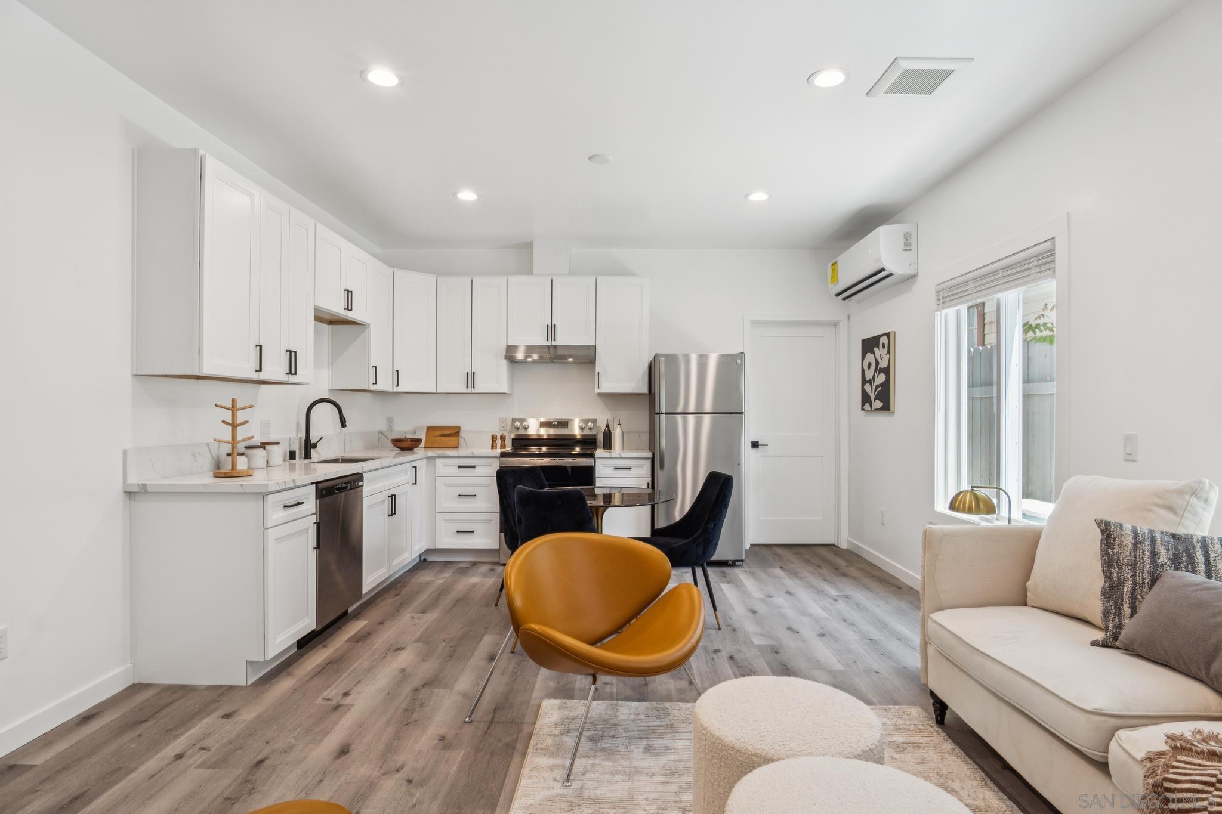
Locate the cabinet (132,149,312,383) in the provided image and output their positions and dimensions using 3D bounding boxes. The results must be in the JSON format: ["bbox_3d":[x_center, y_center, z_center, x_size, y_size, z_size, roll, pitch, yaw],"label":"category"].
[{"bbox_3d":[-1.983,-0.647,3.247,0.326,1.011,1.003,0,0,1],"label":"cabinet"}]

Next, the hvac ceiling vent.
[{"bbox_3d":[1.355,-1.446,2.708,0.320,0.022,0.320,0,0,1],"label":"hvac ceiling vent"}]

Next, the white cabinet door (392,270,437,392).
[{"bbox_3d":[-1.652,-0.631,5.160,0.392,1.001,0.030,1,-1,-44],"label":"white cabinet door"}]

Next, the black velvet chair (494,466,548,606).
[{"bbox_3d":[-0.378,0.848,3.945,0.610,0.870,0.500,0,-1,36],"label":"black velvet chair"}]

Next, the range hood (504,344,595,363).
[{"bbox_3d":[-0.510,-0.477,5.454,0.772,0.134,0.480,0,0,1],"label":"range hood"}]

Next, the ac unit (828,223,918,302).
[{"bbox_3d":[2.044,-1.103,4.851,0.268,0.362,1.085,0,0,1],"label":"ac unit"}]

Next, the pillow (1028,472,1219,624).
[{"bbox_3d":[1.812,0.521,2.194,0.180,0.550,0.500,20,-7,-20],"label":"pillow"}]

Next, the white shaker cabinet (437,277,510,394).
[{"bbox_3d":[-1.198,-0.627,5.458,0.613,1.011,0.326,0,0,1],"label":"white shaker cabinet"}]

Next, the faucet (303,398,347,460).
[{"bbox_3d":[-1.919,0.146,4.142,0.287,0.407,0.110,0,0,1],"label":"faucet"}]

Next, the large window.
[{"bbox_3d":[2.165,-0.063,3.460,0.120,1.488,1.123,0,0,1],"label":"large window"}]

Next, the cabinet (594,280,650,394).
[{"bbox_3d":[0.105,-0.631,5.517,0.473,1.022,0.335,0,0,1],"label":"cabinet"}]

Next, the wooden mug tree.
[{"bbox_3d":[-1.894,0.149,3.073,0.183,0.384,0.183,0,0,1],"label":"wooden mug tree"}]

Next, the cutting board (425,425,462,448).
[{"bbox_3d":[-1.556,0.286,5.661,0.311,0.211,0.020,0,-18,1],"label":"cutting board"}]

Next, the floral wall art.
[{"bbox_3d":[2.127,-0.264,4.863,0.040,0.610,0.553,0,0,1],"label":"floral wall art"}]

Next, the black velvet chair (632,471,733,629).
[{"bbox_3d":[0.371,0.826,3.663,0.610,0.860,0.500,0,0,-8],"label":"black velvet chair"}]

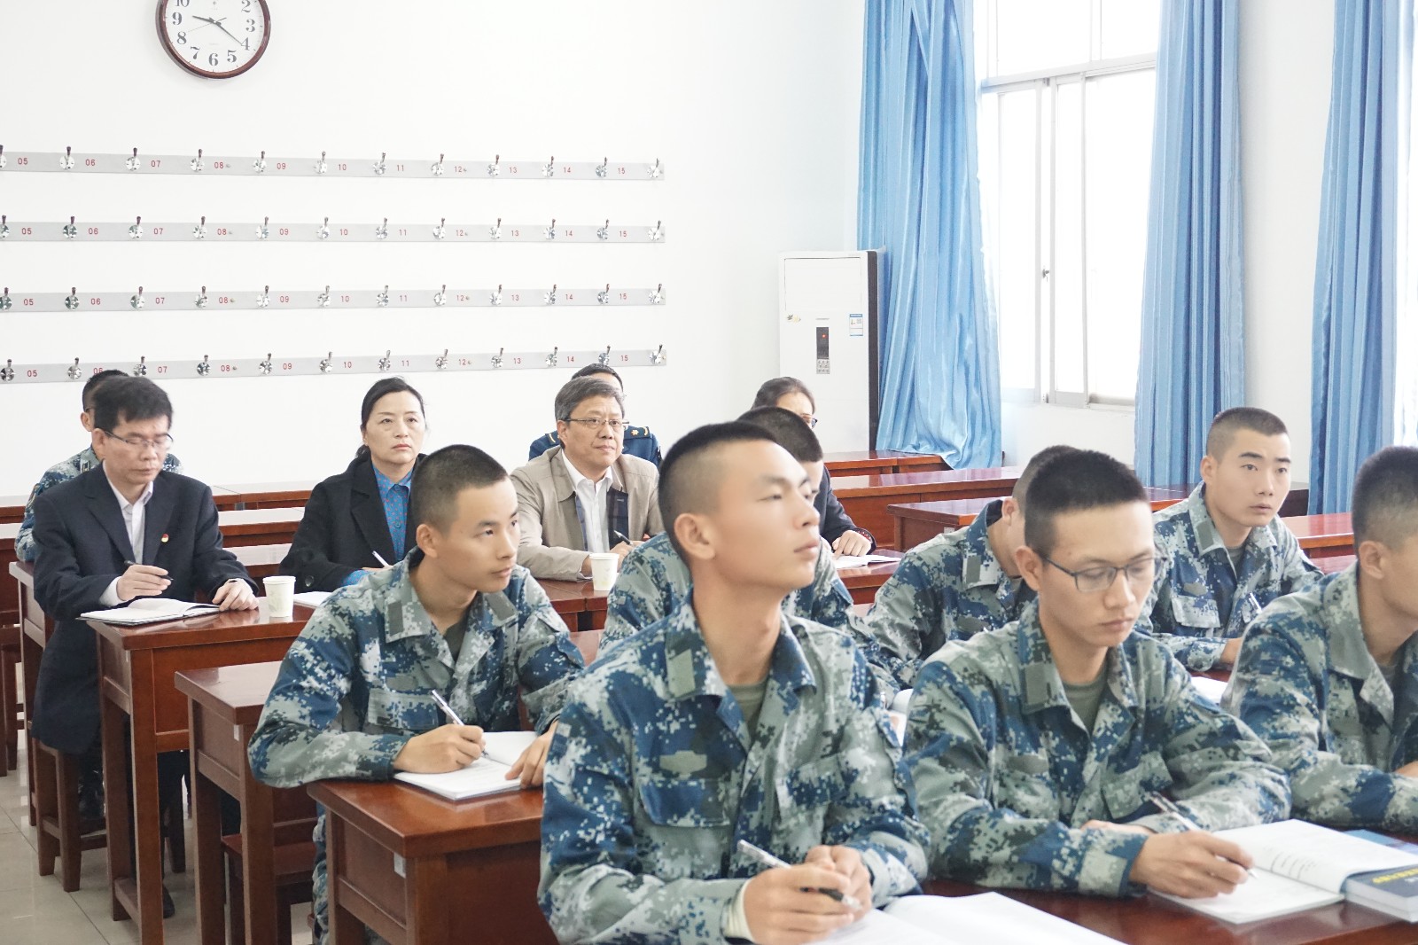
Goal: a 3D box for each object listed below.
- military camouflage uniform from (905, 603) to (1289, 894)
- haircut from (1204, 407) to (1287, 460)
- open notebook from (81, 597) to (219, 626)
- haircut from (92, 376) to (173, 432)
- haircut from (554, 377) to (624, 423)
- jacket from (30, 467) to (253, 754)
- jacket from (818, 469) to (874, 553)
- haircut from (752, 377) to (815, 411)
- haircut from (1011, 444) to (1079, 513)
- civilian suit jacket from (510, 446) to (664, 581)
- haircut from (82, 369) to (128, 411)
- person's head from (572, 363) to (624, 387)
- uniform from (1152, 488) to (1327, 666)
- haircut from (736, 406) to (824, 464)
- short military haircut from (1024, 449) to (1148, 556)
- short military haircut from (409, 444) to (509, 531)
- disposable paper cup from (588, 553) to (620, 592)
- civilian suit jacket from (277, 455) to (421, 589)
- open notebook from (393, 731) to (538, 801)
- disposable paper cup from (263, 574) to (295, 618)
[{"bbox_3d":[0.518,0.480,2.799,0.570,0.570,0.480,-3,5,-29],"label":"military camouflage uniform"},{"bbox_3d":[1.168,-0.078,4.350,0.170,0.127,0.200,-3,5,-29],"label":"haircut"},{"bbox_3d":[-1.392,0.341,5.025,0.210,0.030,0.295,2,6,35],"label":"open notebook"},{"bbox_3d":[-1.419,-0.153,4.950,0.175,0.150,0.195,-4,20,-36],"label":"haircut"},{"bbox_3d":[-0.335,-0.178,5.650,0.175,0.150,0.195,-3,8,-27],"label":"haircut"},{"bbox_3d":[-1.486,0.354,5.228,0.535,0.730,0.570,-3,5,-29],"label":"jacket"},{"bbox_3d":[0.211,0.239,5.957,0.520,0.620,0.440,-3,6,-28],"label":"jacket"},{"bbox_3d":[0.215,-0.200,5.950,0.170,0.170,0.210,-5,7,-42],"label":"haircut"},{"bbox_3d":[0.661,0.017,3.820,0.165,0.145,0.190,-4,24,-30],"label":"haircut"},{"bbox_3d":[-0.339,0.242,5.867,0.560,0.630,0.600,-3,5,-29],"label":"civilian suit jacket"},{"bbox_3d":[-1.926,-0.263,6.422,0.170,0.140,0.200,-3,5,-29],"label":"haircut"},{"bbox_3d":[-0.360,-0.229,6.400,0.170,0.240,0.200,-3,8,-26],"label":"person's head"},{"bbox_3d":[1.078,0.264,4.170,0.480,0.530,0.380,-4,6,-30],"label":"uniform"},{"bbox_3d":[0.128,-0.052,3.650,0.165,0.150,0.190,-4,21,-33],"label":"haircut"},{"bbox_3d":[0.507,0.043,2.700,0.165,0.145,0.190,-3,21,-29],"label":"short military haircut"},{"bbox_3d":[-0.425,0.024,3.400,0.190,0.140,0.160,4,7,44],"label":"short military haircut"},{"bbox_3d":[-0.273,0.260,5.226,0.078,0.088,0.078,-1,5,0],"label":"disposable paper cup"},{"bbox_3d":[-0.857,0.255,5.503,0.550,0.620,0.420,-2,5,-20],"label":"civilian suit jacket"},{"bbox_3d":[-0.323,0.475,3.311,0.350,0.030,0.245,-4,6,-36],"label":"open notebook"},{"bbox_3d":[-1.036,0.302,4.836,0.078,0.088,0.078,-1,5,0],"label":"disposable paper cup"}]

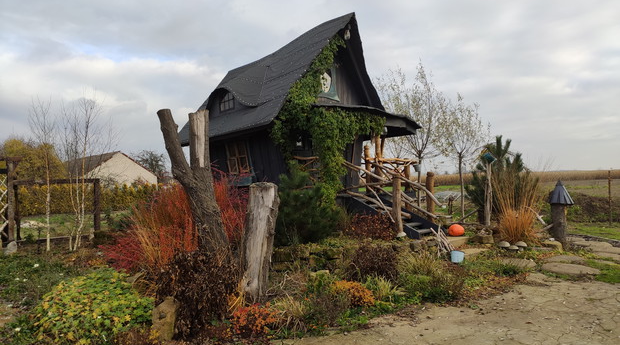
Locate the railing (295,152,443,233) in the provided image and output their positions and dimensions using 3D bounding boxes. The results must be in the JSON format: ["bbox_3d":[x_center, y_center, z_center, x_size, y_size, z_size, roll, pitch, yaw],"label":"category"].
[{"bbox_3d":[1.320,0.420,9.950,3.050,1.650,1.600,-1,-1,-33],"label":"railing"}]

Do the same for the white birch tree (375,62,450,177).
[{"bbox_3d":[3.566,-1.148,16.200,2.500,5.000,2.300,-1,-1,0],"label":"white birch tree"}]

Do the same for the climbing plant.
[{"bbox_3d":[0.455,-1.247,12.100,3.100,4.600,1.200,-1,-1,-34],"label":"climbing plant"}]

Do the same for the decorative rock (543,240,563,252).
[{"bbox_3d":[4.947,1.510,9.500,0.410,0.230,0.350,-1,-1,0],"label":"decorative rock"}]

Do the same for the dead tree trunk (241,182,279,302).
[{"bbox_3d":[-0.634,0.879,5.850,0.430,1.480,0.400,-1,-1,0],"label":"dead tree trunk"}]

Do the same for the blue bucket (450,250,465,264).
[{"bbox_3d":[2.724,1.570,8.600,0.250,0.250,0.250,-1,-1,0],"label":"blue bucket"}]

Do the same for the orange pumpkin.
[{"bbox_3d":[3.429,1.358,10.900,0.370,0.270,0.370,-1,-1,0],"label":"orange pumpkin"}]

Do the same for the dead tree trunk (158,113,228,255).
[{"bbox_3d":[-1.612,0.349,6.500,1.050,2.400,0.600,-1,-1,0],"label":"dead tree trunk"}]

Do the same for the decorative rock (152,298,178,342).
[{"bbox_3d":[-1.427,1.452,4.600,0.250,0.450,0.220,-1,-1,6],"label":"decorative rock"}]

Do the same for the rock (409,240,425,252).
[{"bbox_3d":[2.127,1.478,9.300,0.310,0.230,0.260,-1,-1,0],"label":"rock"}]

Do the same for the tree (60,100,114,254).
[{"bbox_3d":[-4.895,0.044,10.200,1.120,3.380,1.050,-1,-1,0],"label":"tree"}]

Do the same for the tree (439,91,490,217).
[{"bbox_3d":[5.308,-0.515,16.000,1.750,4.300,1.750,-1,-1,0],"label":"tree"}]

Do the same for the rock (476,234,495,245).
[{"bbox_3d":[3.693,1.410,9.800,0.370,0.210,0.290,-1,-1,0],"label":"rock"}]

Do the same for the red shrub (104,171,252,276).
[{"bbox_3d":[-2.299,0.899,7.900,2.500,1.650,1.800,-1,-1,0],"label":"red shrub"}]

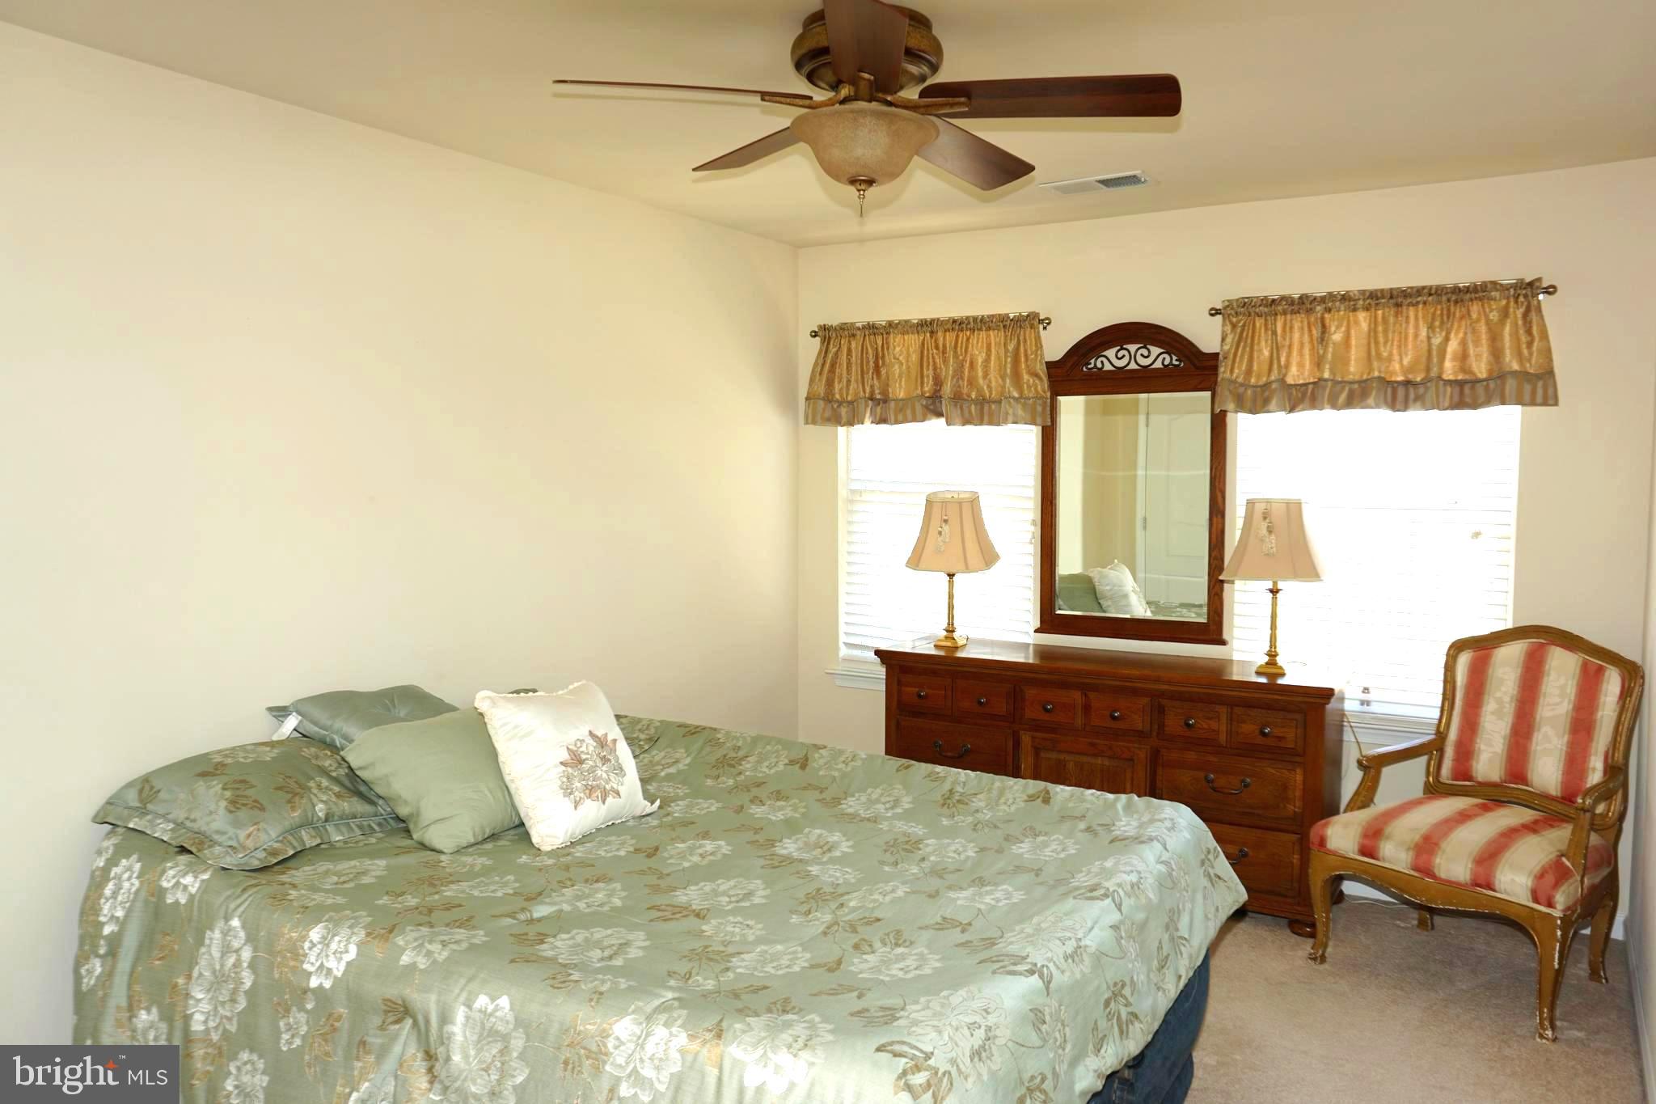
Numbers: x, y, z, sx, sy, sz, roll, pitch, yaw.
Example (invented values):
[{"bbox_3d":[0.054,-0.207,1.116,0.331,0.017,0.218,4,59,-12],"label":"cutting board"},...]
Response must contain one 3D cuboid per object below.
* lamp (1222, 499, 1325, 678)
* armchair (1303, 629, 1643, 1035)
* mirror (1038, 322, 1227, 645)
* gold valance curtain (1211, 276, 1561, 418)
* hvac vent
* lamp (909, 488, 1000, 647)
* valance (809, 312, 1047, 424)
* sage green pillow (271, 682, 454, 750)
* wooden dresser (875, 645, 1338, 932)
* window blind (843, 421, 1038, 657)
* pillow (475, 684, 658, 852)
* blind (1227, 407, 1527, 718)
[{"bbox_3d":[1.503,0.110,4.194,0.350,0.590,0.350,2,5,30],"label":"lamp"},{"bbox_3d":[1.940,0.750,3.688,0.700,1.017,0.720,-3,5,-38],"label":"armchair"},{"bbox_3d":[1.135,-0.262,4.622,0.715,1.162,0.055,2,5,30],"label":"mirror"},{"bbox_3d":[1.825,-0.667,4.144,1.058,0.405,0.095,2,5,30],"label":"gold valance curtain"},{"bbox_3d":[0.879,-1.205,4.104,0.350,0.020,0.170,2,5,30],"label":"hvac vent"},{"bbox_3d":[0.473,0.064,4.781,0.360,0.600,0.360,2,5,30],"label":"lamp"},{"bbox_3d":[0.375,-0.722,4.984,1.065,0.415,0.095,2,5,30],"label":"valance"},{"bbox_3d":[-1.073,0.436,3.150,0.440,0.140,0.450,17,12,28],"label":"sage green pillow"},{"bbox_3d":[0.988,0.794,4.481,1.610,0.818,0.450,2,5,30],"label":"wooden dresser"},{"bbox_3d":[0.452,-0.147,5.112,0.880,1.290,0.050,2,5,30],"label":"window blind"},{"bbox_3d":[-0.624,0.497,2.991,0.140,0.400,0.390,-44,-21,25],"label":"pillow"},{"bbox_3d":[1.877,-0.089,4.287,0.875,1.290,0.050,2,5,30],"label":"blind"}]

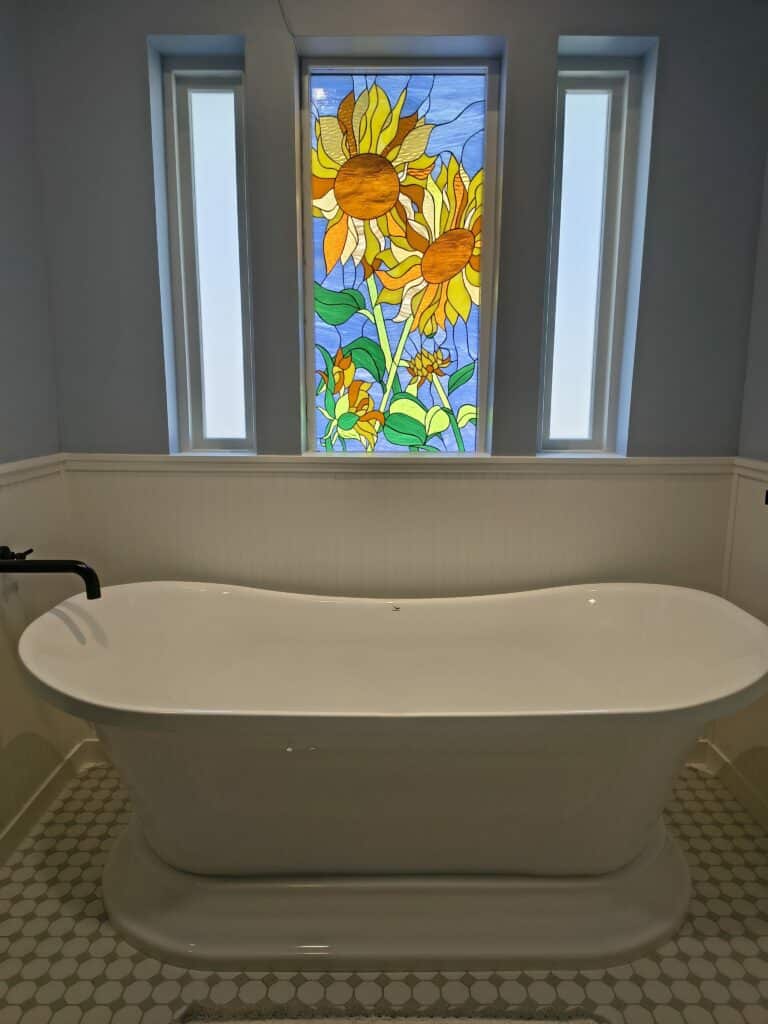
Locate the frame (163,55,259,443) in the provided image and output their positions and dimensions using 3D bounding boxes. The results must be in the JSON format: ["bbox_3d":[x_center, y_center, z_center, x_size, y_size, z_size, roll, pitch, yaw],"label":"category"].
[{"bbox_3d":[-0.517,-0.766,2.198,0.270,1.150,0.090,0,10,0],"label":"frame"}]

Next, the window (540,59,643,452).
[{"bbox_3d":[0.610,-0.763,2.205,0.277,1.150,0.090,0,10,0],"label":"window"}]

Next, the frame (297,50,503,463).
[{"bbox_3d":[0.042,-0.765,2.202,0.583,1.150,0.090,0,10,0],"label":"frame"}]

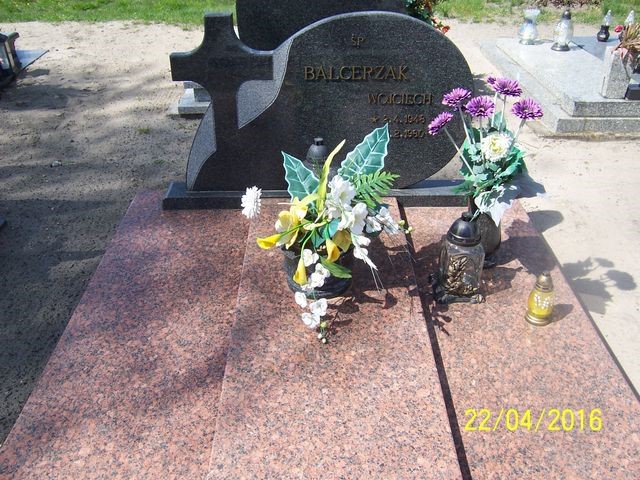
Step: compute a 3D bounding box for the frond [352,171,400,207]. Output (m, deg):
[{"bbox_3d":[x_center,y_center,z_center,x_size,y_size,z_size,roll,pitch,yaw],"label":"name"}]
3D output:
[{"bbox_3d":[0.160,-0.146,1.760,0.135,0.090,0.070,-1,30,-1],"label":"frond"}]

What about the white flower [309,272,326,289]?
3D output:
[{"bbox_3d":[-0.007,0.116,1.752,0.050,0.030,0.045,0,63,0],"label":"white flower"}]

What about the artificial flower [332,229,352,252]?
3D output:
[{"bbox_3d":[0.068,0.002,1.834,0.060,0.040,0.068,0,66,0],"label":"artificial flower"}]

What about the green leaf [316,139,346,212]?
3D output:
[{"bbox_3d":[0.034,-0.189,1.815,0.045,0.236,0.035,21,20,4],"label":"green leaf"}]

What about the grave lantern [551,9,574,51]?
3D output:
[{"bbox_3d":[1.895,-1.630,4.720,0.148,0.291,0.148,-1,30,-1],"label":"grave lantern"}]

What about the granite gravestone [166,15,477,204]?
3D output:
[{"bbox_3d":[-0.008,-0.464,2.257,1.200,0.708,0.155,0,31,-1],"label":"granite gravestone"}]

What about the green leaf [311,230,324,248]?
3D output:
[{"bbox_3d":[-0.007,-0.002,1.825,0.045,0.030,0.060,0,66,0],"label":"green leaf"}]

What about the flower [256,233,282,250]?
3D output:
[{"bbox_3d":[-0.146,0.004,1.768,0.078,0.042,0.042,-17,34,-14],"label":"flower"}]

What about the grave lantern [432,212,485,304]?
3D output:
[{"bbox_3d":[0.410,0.037,1.781,0.143,0.253,0.140,-2,30,-3],"label":"grave lantern"}]

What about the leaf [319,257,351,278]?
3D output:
[{"bbox_3d":[0.052,0.087,1.931,0.110,0.050,0.060,16,34,26],"label":"leaf"}]

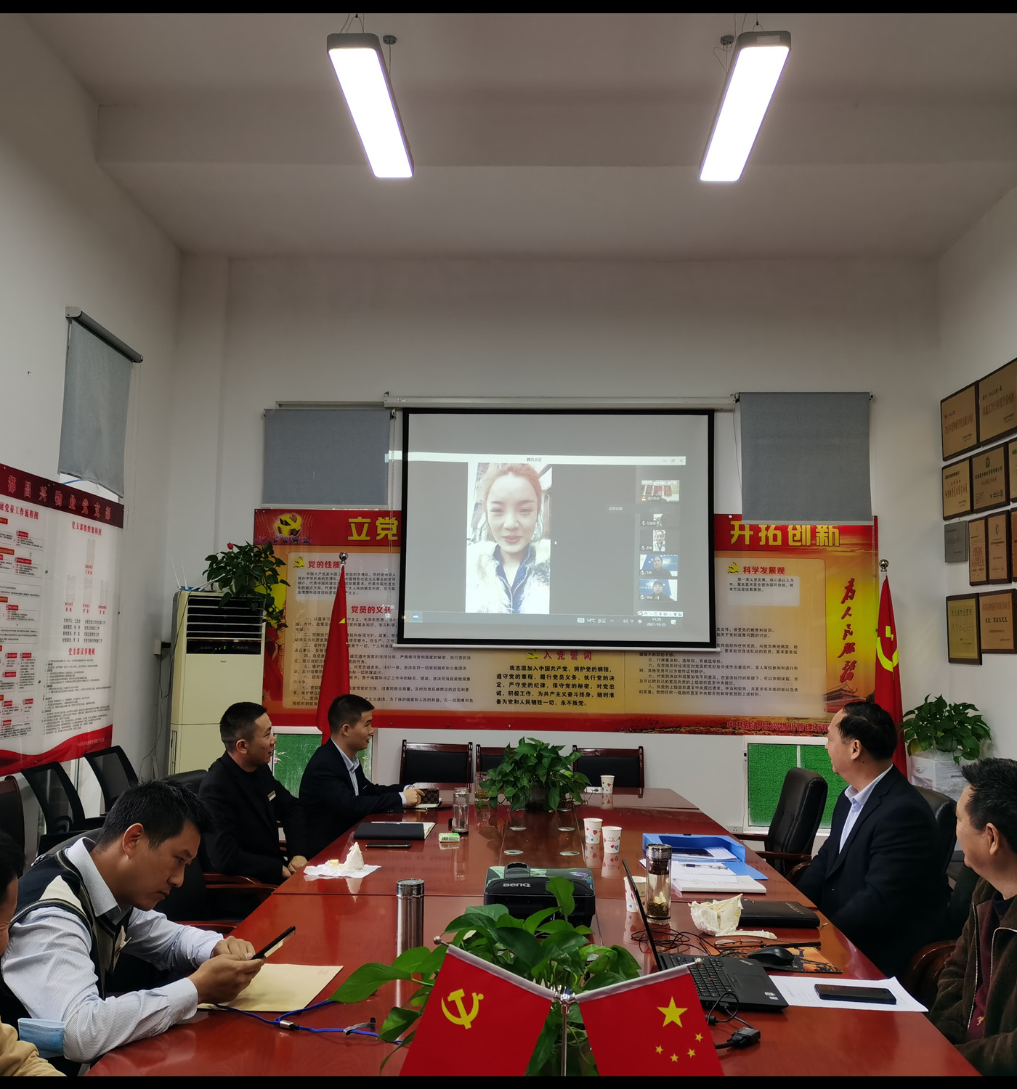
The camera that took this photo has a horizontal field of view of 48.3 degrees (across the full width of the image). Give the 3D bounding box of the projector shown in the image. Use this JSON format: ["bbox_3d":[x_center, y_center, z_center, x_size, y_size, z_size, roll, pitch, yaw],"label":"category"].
[{"bbox_3d":[0.084,0.962,3.069,0.292,0.120,0.225,0,-6,5],"label":"projector"}]

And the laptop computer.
[{"bbox_3d":[0.420,0.857,2.487,0.310,0.225,0.340,0,-6,7],"label":"laptop computer"}]

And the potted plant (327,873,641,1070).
[{"bbox_3d":[-0.032,0.712,1.760,0.460,0.360,0.420,1,-6,2],"label":"potted plant"}]

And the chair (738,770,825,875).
[{"bbox_3d":[1.035,1.486,4.847,0.630,1.020,0.600,0,-5,5],"label":"chair"}]

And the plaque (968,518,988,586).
[{"bbox_3d":[2.702,0.048,6.487,0.020,0.375,0.256,1,-5,1],"label":"plaque"}]

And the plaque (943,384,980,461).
[{"bbox_3d":[2.901,-0.783,7.287,0.022,0.400,0.585,1,-6,2],"label":"plaque"}]

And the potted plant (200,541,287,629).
[{"bbox_3d":[-1.565,0.244,6.716,0.508,0.528,0.450,1,-5,2],"label":"potted plant"}]

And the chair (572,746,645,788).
[{"bbox_3d":[0.625,1.710,6.918,0.480,0.890,0.560,1,-5,1],"label":"chair"}]

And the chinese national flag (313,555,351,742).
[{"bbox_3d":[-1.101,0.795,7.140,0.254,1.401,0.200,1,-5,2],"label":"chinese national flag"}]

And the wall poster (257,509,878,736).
[{"bbox_3d":[0.371,0.509,7.456,4.070,1.430,0.025,1,-5,2],"label":"wall poster"}]

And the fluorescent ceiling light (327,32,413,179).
[{"bbox_3d":[-0.565,-1.840,4.848,0.196,0.066,1.180,1,-5,2],"label":"fluorescent ceiling light"}]

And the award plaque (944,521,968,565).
[{"bbox_3d":[2.807,-0.012,7.071,0.020,0.248,0.394,1,-5,2],"label":"award plaque"}]

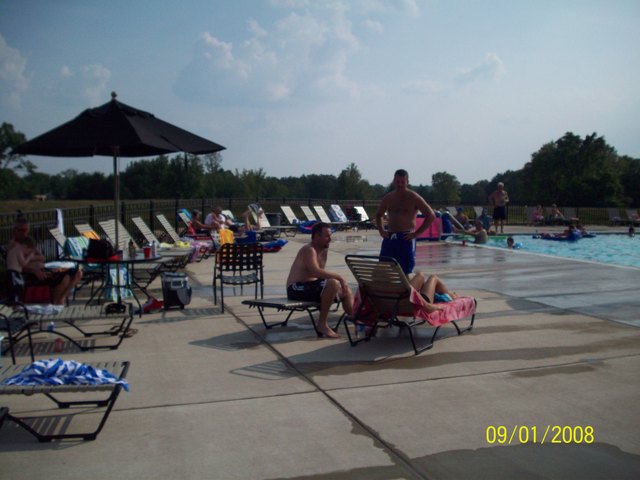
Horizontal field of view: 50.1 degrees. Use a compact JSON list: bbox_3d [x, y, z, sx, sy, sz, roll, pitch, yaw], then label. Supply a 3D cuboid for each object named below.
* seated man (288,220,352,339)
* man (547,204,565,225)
[{"bbox_3d":[-0.005,0.408,7.447,0.680,1.200,0.500,1,4,22],"label":"seated man"},{"bbox_3d":[10.844,-1.127,31.501,0.550,0.980,0.800,-2,4,-20],"label":"man"}]

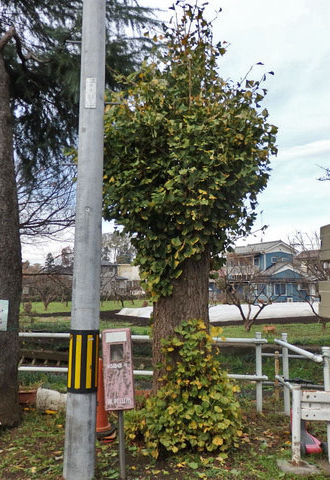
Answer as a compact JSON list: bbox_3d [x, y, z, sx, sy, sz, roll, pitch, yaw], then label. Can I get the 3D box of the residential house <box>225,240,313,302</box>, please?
[{"bbox_3d":[11.800,3.900,51.500,6.800,7.000,9.000,3,-6,-14],"label":"residential house"}]

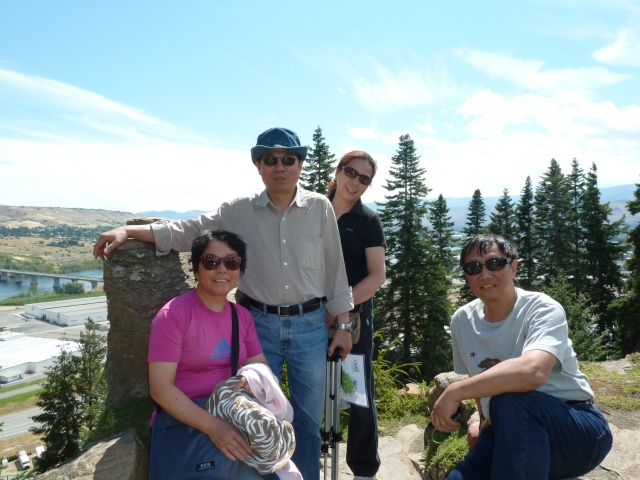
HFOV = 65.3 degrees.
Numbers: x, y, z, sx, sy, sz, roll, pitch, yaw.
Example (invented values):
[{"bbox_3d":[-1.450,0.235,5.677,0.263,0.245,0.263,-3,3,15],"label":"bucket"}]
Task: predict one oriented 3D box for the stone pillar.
[{"bbox_3d":[-0.784,0.352,2.270,0.380,0.850,0.360,-1,2,-9],"label":"stone pillar"}]

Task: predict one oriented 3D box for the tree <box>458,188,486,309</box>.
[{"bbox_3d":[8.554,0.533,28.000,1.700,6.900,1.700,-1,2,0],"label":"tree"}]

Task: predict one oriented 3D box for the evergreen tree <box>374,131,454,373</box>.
[{"bbox_3d":[3.407,0.631,18.000,2.700,8.900,2.700,-1,2,0],"label":"evergreen tree"}]

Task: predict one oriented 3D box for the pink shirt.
[{"bbox_3d":[-0.409,0.388,1.800,0.430,0.430,0.280,-2,3,-25],"label":"pink shirt"}]

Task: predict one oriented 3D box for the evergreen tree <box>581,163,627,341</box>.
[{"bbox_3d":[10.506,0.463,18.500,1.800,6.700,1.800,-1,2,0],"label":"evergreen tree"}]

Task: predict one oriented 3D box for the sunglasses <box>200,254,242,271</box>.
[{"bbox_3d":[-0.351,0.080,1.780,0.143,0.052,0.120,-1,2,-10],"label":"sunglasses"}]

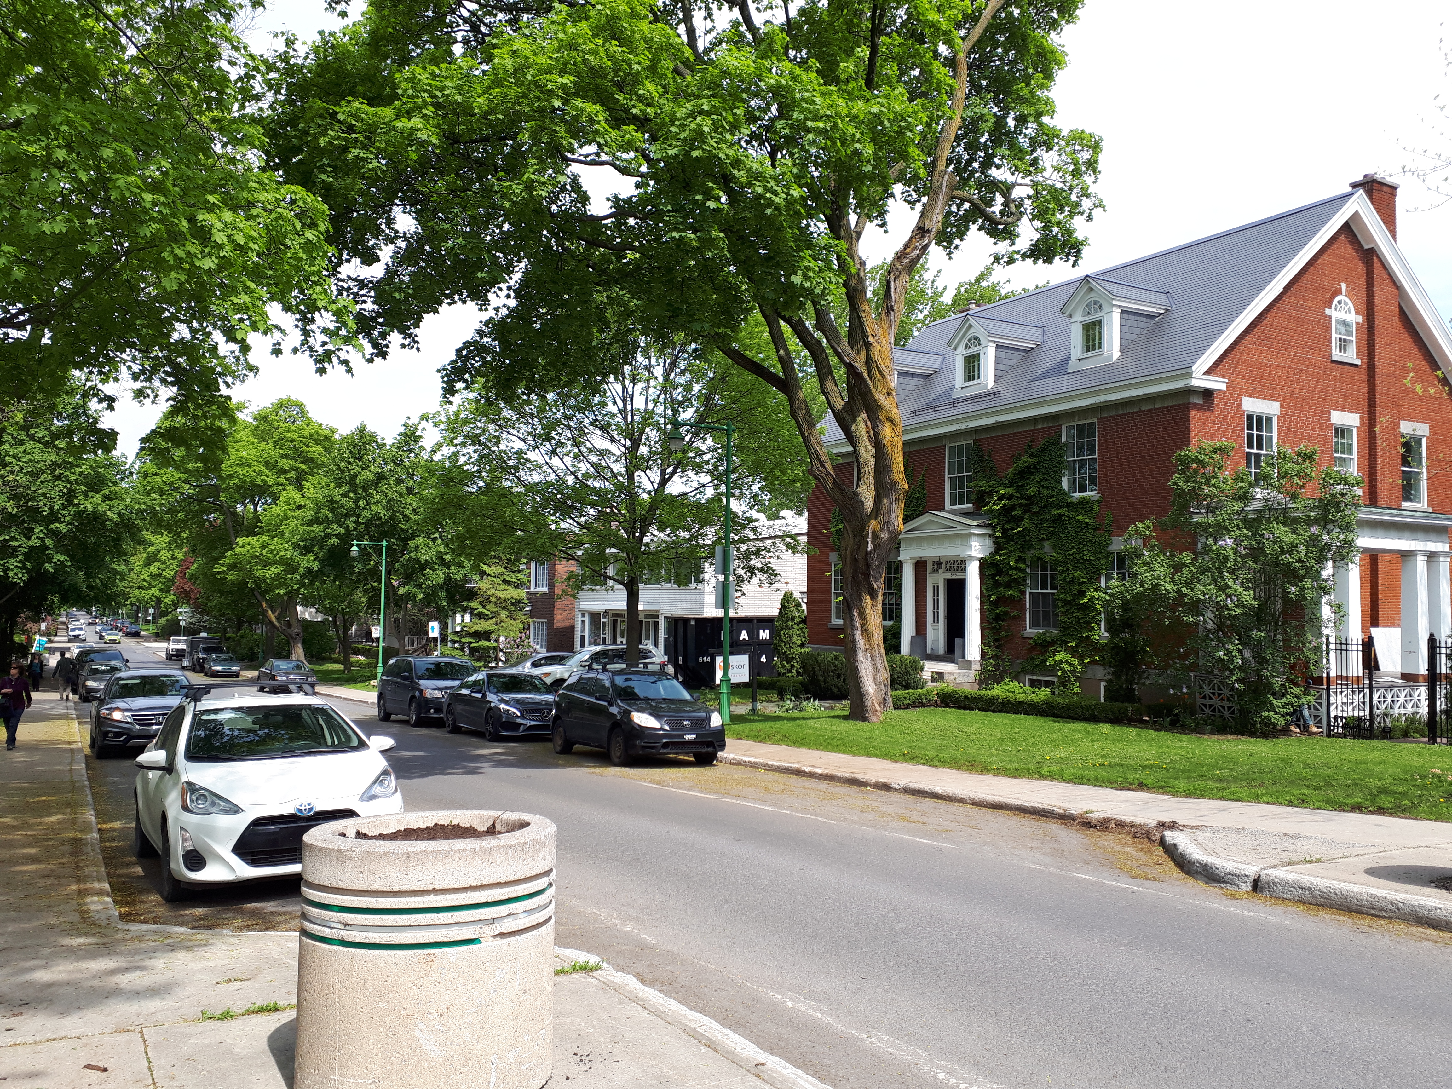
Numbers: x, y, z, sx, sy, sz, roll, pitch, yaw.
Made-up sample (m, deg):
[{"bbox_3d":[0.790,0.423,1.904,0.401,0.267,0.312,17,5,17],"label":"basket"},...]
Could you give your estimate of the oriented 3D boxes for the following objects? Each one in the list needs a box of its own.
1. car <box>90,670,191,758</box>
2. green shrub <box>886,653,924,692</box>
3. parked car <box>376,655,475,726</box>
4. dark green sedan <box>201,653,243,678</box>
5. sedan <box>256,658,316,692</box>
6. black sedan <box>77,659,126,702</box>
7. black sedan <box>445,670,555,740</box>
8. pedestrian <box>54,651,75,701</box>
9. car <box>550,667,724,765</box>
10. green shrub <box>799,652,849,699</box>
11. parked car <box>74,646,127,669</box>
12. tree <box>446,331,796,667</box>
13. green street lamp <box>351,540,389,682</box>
[{"bbox_3d":[-11.493,3.246,22.512,1.900,1.660,4.950,3,-7,-31],"label":"car"},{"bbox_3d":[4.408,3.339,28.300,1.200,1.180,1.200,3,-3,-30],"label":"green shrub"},{"bbox_3d":[-8.242,4.098,31.628,2.000,1.750,5.150,3,-7,-31],"label":"parked car"},{"bbox_3d":[-30.270,7.268,68.142,1.710,1.380,4.400,3,-5,-30],"label":"dark green sedan"},{"bbox_3d":[-19.283,5.774,49.808,1.800,1.450,4.650,3,-6,-31],"label":"sedan"},{"bbox_3d":[-24.070,5.329,44.081,1.780,1.420,4.650,3,-6,-31],"label":"black sedan"},{"bbox_3d":[-5.047,3.673,25.996,1.820,1.440,4.690,3,-7,-30],"label":"black sedan"},{"bbox_3d":[-23.716,4.729,40.600,0.680,1.740,0.500,2,-3,-30],"label":"pedestrian"},{"bbox_3d":[-1.650,2.961,20.088,1.790,1.590,4.350,3,-6,-30],"label":"car"},{"bbox_3d":[2.655,3.505,30.300,1.400,1.320,1.450,1,-3,0],"label":"green shrub"},{"bbox_3d":[-26.214,5.329,47.500,1.930,1.760,4.850,3,-5,-31],"label":"parked car"},{"bbox_3d":[-2.950,-0.868,31.500,10.000,10.300,10.200,1,-3,0],"label":"tree"},{"bbox_3d":[-15.050,2.890,47.700,1.570,6.250,0.380,2,-3,-30],"label":"green street lamp"}]

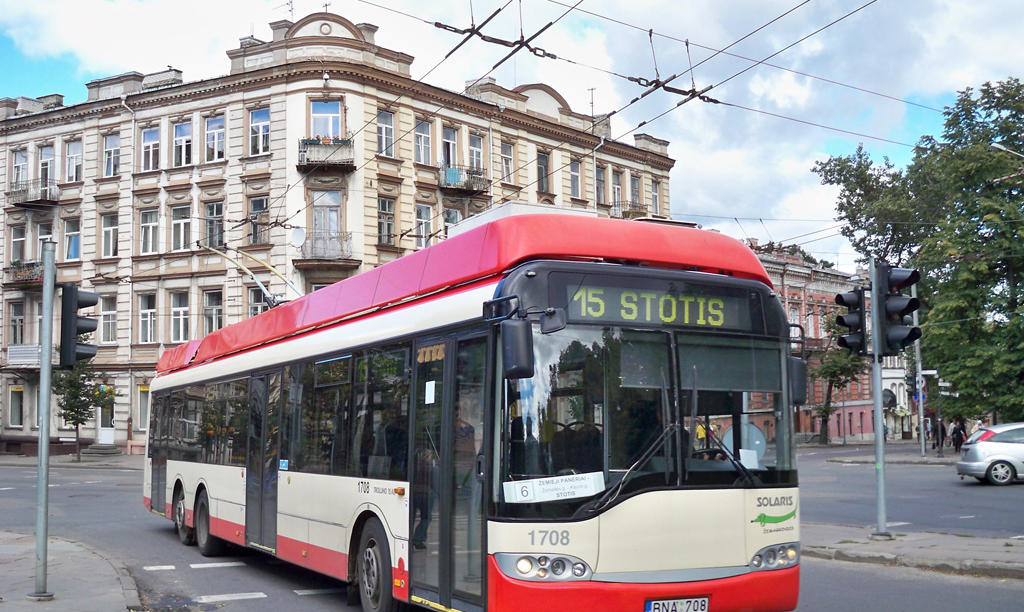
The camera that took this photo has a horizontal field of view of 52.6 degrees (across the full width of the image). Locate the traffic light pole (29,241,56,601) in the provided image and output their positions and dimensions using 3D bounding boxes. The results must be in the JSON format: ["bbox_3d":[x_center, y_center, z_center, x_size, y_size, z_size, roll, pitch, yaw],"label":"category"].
[{"bbox_3d":[-4.701,1.140,10.400,0.240,3.580,0.240,-1,-6,0],"label":"traffic light pole"}]

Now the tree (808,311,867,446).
[{"bbox_3d":[23.723,5.179,75.000,4.600,9.700,4.400,-1,-6,0],"label":"tree"}]

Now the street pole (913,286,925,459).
[{"bbox_3d":[17.689,2.629,45.000,0.240,7.800,0.240,-1,-6,0],"label":"street pole"}]

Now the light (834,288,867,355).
[{"bbox_3d":[4.430,0.203,13.550,0.380,0.860,0.280,1,-6,-13],"label":"light"}]

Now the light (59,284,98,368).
[{"bbox_3d":[-4.349,0.206,10.400,0.360,0.840,0.280,1,-6,-17],"label":"light"}]

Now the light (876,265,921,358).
[{"bbox_3d":[5.002,0.058,13.400,0.360,1.160,0.440,4,-7,-37],"label":"light"}]

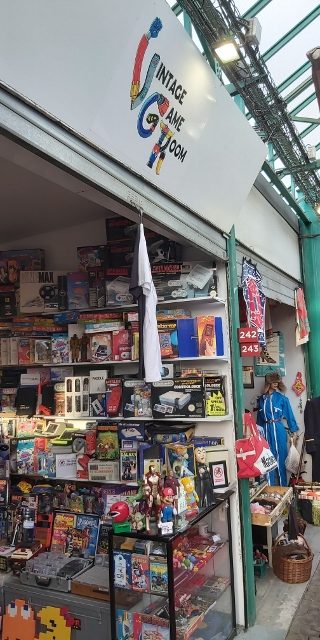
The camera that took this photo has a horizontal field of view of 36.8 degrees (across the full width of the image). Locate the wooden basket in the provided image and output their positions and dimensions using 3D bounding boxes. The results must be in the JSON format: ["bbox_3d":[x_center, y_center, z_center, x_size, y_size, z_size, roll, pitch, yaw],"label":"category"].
[{"bbox_3d":[1.101,1.970,3.991,0.280,0.320,0.230,-5,-6,26],"label":"wooden basket"}]

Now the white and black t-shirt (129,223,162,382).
[{"bbox_3d":[-0.058,-0.056,2.170,0.130,0.660,0.420,-3,-6,5],"label":"white and black t-shirt"}]

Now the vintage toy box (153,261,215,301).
[{"bbox_3d":[0.184,-0.264,3.442,0.450,0.250,0.115,-5,-6,27],"label":"vintage toy box"}]

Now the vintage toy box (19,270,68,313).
[{"bbox_3d":[-0.951,-0.233,3.937,0.390,0.320,0.110,-1,-6,-7],"label":"vintage toy box"}]

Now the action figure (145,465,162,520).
[{"bbox_3d":[-0.037,0.966,2.701,0.100,0.300,0.060,-1,-6,-9],"label":"action figure"}]

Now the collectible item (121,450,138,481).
[{"bbox_3d":[-0.211,1.065,3.504,0.138,0.226,0.050,-5,-6,27],"label":"collectible item"}]

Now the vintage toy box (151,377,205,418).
[{"bbox_3d":[0.151,0.555,3.391,0.395,0.258,0.115,-5,-6,27],"label":"vintage toy box"}]

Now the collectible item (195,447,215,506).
[{"bbox_3d":[0.284,0.999,3.056,0.120,0.355,0.085,-1,-6,-18],"label":"collectible item"}]

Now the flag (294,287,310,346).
[{"bbox_3d":[1.671,-0.032,5.628,0.070,0.680,0.380,-6,-7,36],"label":"flag"}]

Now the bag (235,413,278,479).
[{"bbox_3d":[0.645,0.843,3.271,0.280,0.435,0.140,1,-7,-33],"label":"bag"}]

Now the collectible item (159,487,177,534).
[{"bbox_3d":[0.037,1.040,2.665,0.095,0.218,0.085,-2,-6,-5],"label":"collectible item"}]

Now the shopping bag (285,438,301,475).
[{"bbox_3d":[1.521,1.564,5.520,0.160,0.380,0.090,-5,-6,26],"label":"shopping bag"}]

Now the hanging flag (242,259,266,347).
[{"bbox_3d":[0.736,-0.138,3.727,0.060,0.650,0.480,-5,-6,27],"label":"hanging flag"}]

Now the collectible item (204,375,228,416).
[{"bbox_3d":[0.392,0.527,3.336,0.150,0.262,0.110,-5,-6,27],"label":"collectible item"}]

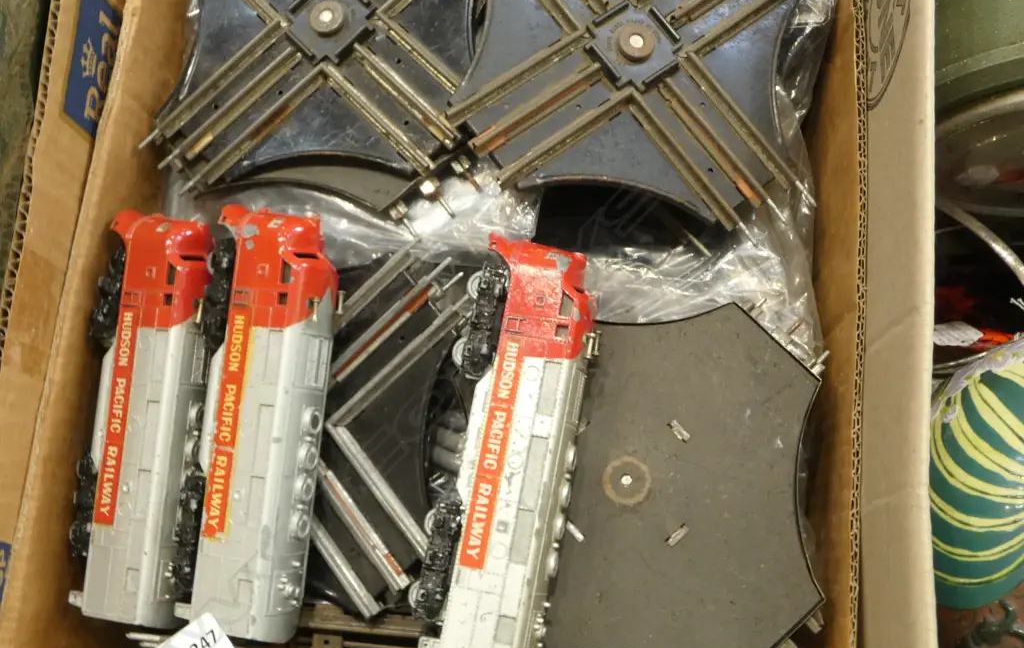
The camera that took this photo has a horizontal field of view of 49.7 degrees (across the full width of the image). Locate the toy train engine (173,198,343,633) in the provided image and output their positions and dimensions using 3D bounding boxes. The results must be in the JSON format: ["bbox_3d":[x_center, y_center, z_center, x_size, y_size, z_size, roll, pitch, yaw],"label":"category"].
[{"bbox_3d":[-0.106,0.039,0.469,0.055,0.036,0.175,5,87,25],"label":"toy train engine"}]

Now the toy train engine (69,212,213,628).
[{"bbox_3d":[-0.158,0.039,0.487,0.055,0.036,0.175,4,85,25],"label":"toy train engine"}]

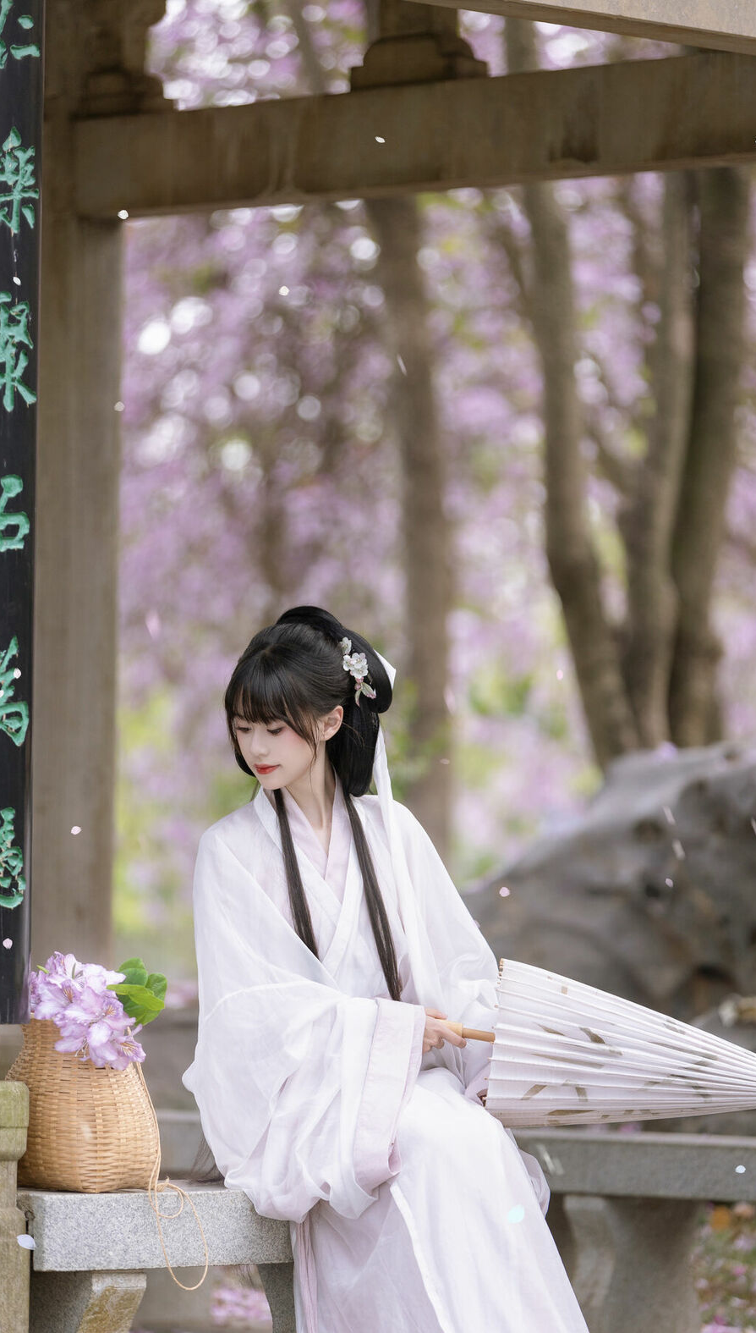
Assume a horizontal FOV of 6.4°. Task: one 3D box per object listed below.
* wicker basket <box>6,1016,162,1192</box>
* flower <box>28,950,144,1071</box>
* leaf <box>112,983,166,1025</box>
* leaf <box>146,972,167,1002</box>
[{"bbox_3d":[-0.427,0.624,9.600,0.205,0.247,0.200,1,-3,0],"label":"wicker basket"},{"bbox_3d":[-0.417,0.488,9.560,0.170,0.172,0.135,1,-3,-9],"label":"flower"},{"bbox_3d":[-0.341,0.480,9.580,0.077,0.061,0.045,1,-3,-11],"label":"leaf"},{"bbox_3d":[-0.317,0.457,9.610,0.034,0.045,0.020,1,-3,-11],"label":"leaf"}]

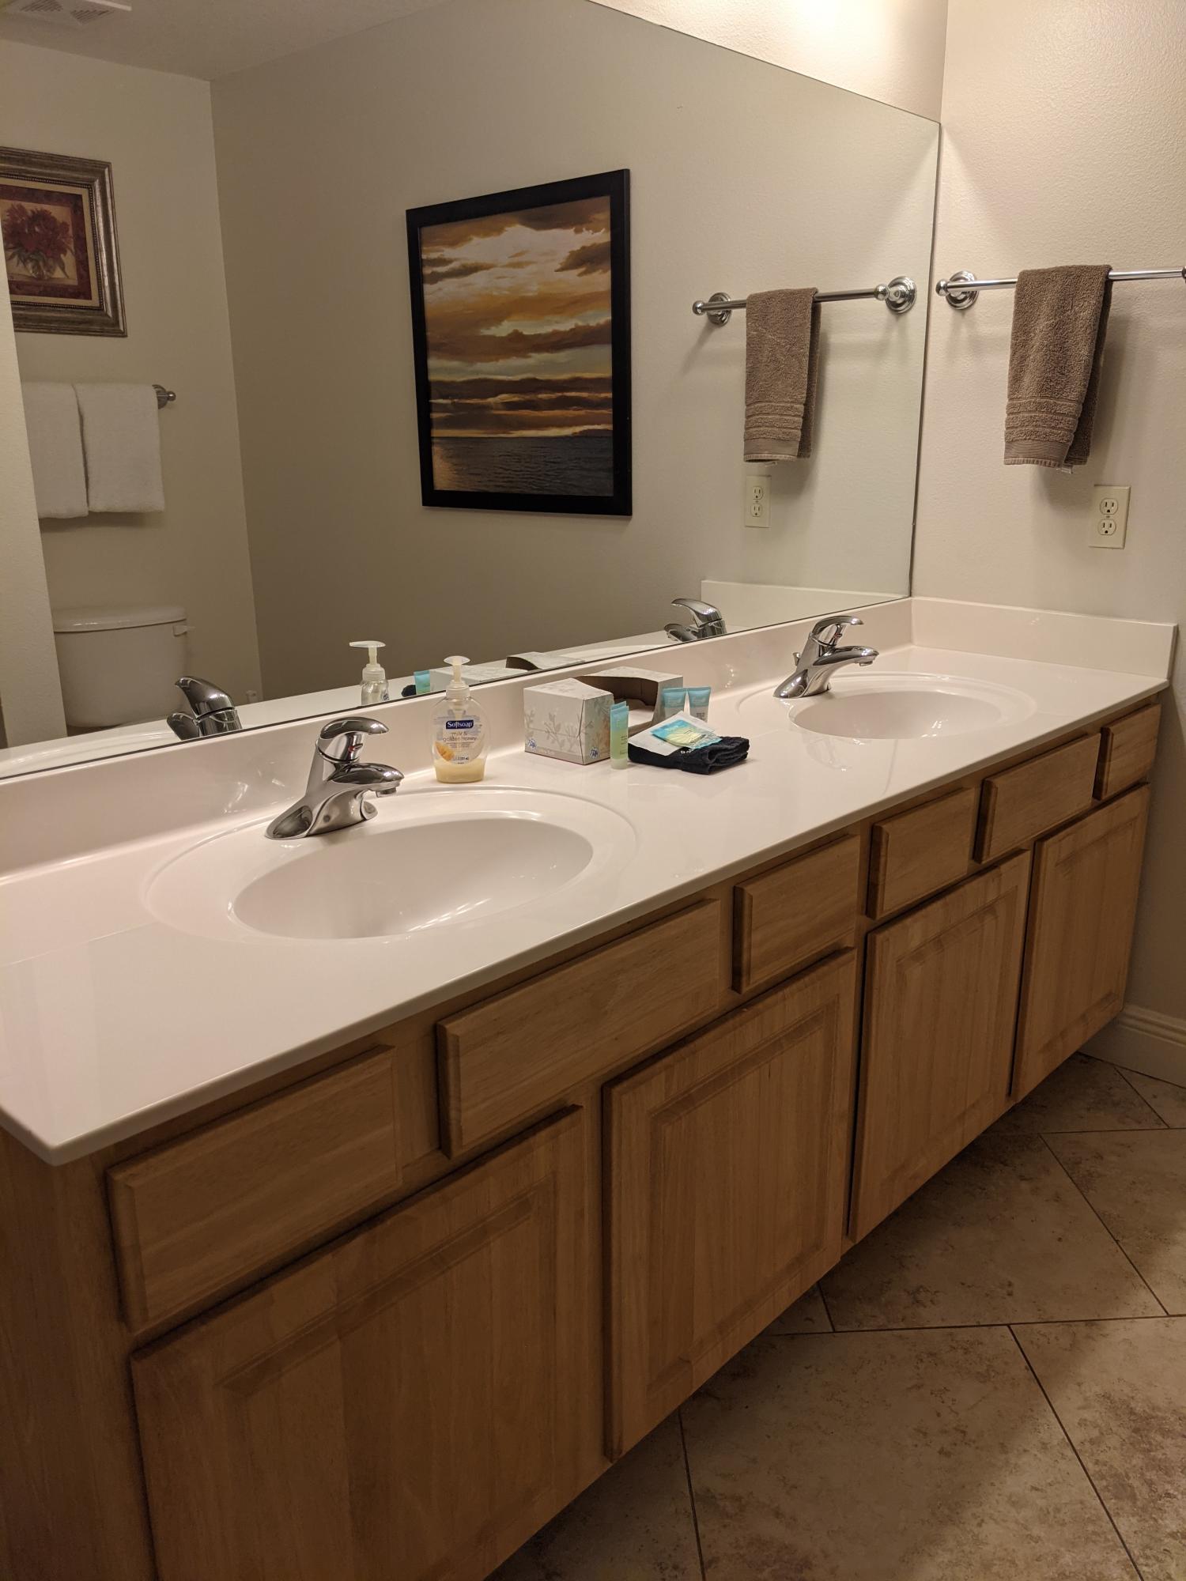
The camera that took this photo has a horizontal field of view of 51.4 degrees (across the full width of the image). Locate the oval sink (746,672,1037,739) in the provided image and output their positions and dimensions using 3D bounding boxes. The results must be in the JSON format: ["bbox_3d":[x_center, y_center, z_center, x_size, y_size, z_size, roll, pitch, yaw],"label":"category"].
[{"bbox_3d":[0.503,-0.084,2.142,0.466,0.140,0.560,14,22,41],"label":"oval sink"}]

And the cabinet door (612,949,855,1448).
[{"bbox_3d":[0.179,0.482,1.514,0.018,0.469,0.479,14,22,41],"label":"cabinet door"}]

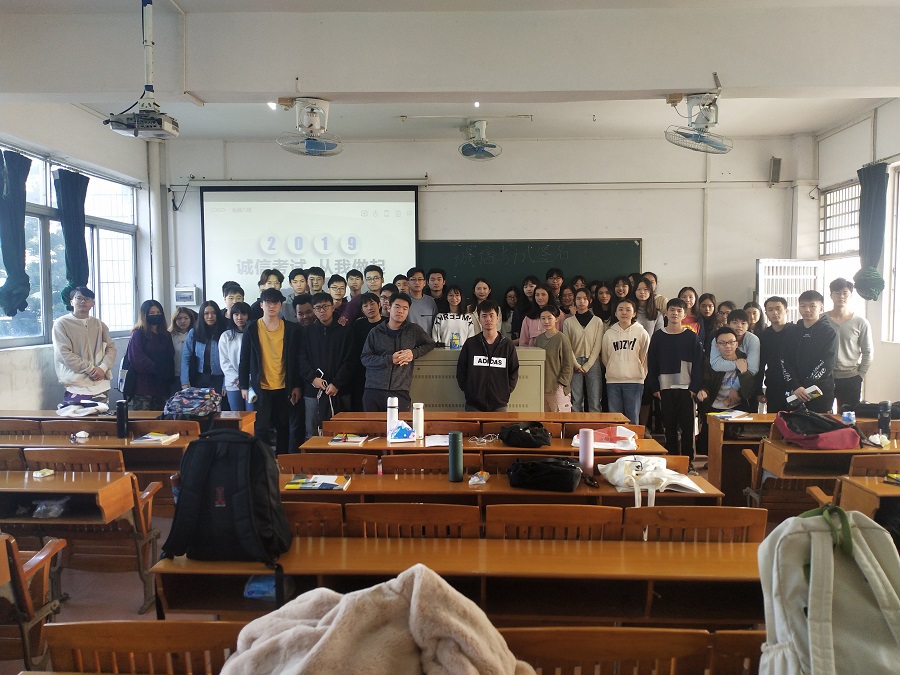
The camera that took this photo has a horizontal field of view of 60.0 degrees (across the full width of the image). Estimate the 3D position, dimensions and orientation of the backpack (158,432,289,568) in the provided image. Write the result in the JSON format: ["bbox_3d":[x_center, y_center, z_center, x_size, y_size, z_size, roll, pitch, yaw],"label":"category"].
[{"bbox_3d":[-0.779,0.541,2.777,0.370,0.440,0.250,0,3,2],"label":"backpack"}]

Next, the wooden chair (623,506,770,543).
[{"bbox_3d":[0.946,1.100,3.155,0.551,0.893,0.420,0,3,2],"label":"wooden chair"}]

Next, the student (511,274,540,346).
[{"bbox_3d":[0.799,0.210,8.198,0.450,1.718,0.280,0,3,4],"label":"student"}]

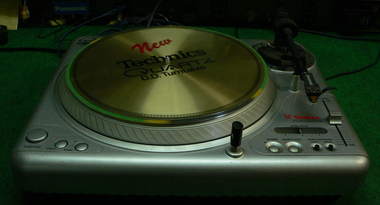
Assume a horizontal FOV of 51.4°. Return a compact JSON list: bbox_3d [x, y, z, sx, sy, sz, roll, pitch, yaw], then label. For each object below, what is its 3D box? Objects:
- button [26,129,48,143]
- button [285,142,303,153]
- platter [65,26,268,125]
[{"bbox_3d":[-0.194,0.042,0.501,0.025,0.005,0.025,1,34,-1],"label":"button"},{"bbox_3d":[0.131,0.057,0.498,0.021,0.005,0.021,1,34,-1],"label":"button"},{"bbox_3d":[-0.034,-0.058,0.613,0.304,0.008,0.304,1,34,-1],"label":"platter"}]

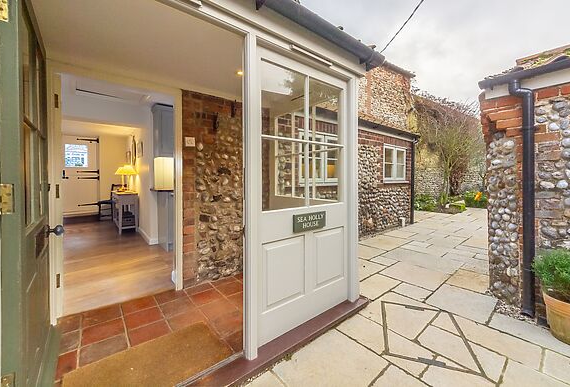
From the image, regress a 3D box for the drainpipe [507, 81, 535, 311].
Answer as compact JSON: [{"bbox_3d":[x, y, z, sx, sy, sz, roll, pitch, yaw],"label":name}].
[{"bbox_3d":[1.950,0.055,1.860,0.110,1.920,0.140,-1,1,-42],"label":"drainpipe"}]

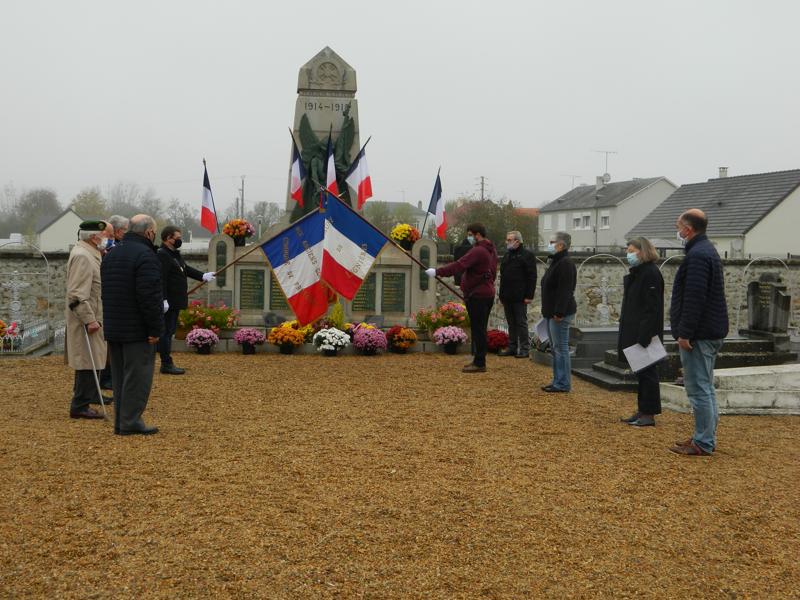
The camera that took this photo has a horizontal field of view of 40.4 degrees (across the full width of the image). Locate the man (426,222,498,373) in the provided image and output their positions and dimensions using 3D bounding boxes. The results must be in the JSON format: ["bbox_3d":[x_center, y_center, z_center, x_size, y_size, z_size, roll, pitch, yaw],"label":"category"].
[{"bbox_3d":[0.730,-0.030,12.900,0.840,1.770,0.520,1,3,1],"label":"man"}]

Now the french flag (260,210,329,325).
[{"bbox_3d":[-1.244,-0.389,13.050,0.920,1.400,0.220,1,3,0],"label":"french flag"}]

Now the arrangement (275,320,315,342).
[{"bbox_3d":[-1.496,0.438,15.480,0.540,0.330,0.450,0,3,-5],"label":"arrangement"}]

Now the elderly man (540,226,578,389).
[{"bbox_3d":[1.649,0.117,11.300,0.330,1.670,0.470,1,3,-11],"label":"elderly man"}]

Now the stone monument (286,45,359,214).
[{"bbox_3d":[-1.133,-2.469,16.300,1.060,2.600,0.850,1,3,2],"label":"stone monument"}]

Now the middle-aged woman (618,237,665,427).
[{"bbox_3d":[2.106,0.263,9.380,0.390,1.610,0.500,1,3,10],"label":"middle-aged woman"}]

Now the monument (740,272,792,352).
[{"bbox_3d":[4.184,0.117,12.400,0.220,0.860,1.020,1,3,-4],"label":"monument"}]

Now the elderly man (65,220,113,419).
[{"bbox_3d":[-2.704,0.159,9.400,0.400,1.690,0.500,0,3,-17],"label":"elderly man"}]

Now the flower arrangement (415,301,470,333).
[{"bbox_3d":[0.610,0.255,15.400,0.860,0.500,0.500,1,3,3],"label":"flower arrangement"}]

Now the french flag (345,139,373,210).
[{"bbox_3d":[-0.604,-1.826,15.800,0.420,1.050,0.280,1,3,6],"label":"french flag"}]

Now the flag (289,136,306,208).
[{"bbox_3d":[-1.491,-1.884,15.800,0.280,1.050,0.270,1,3,6],"label":"flag"}]

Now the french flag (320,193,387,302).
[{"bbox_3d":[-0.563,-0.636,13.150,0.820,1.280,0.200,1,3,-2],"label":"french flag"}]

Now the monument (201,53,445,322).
[{"bbox_3d":[-1.192,-1.771,16.600,3.400,4.270,1.400,0,3,-5],"label":"monument"}]

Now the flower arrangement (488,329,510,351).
[{"bbox_3d":[1.355,0.576,15.250,0.430,0.350,0.420,1,3,0],"label":"flower arrangement"}]

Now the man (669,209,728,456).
[{"bbox_3d":[2.233,0.238,8.035,0.420,1.780,0.530,2,3,20],"label":"man"}]

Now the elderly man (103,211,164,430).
[{"bbox_3d":[-2.058,0.184,8.420,0.340,1.694,0.520,-1,3,-39],"label":"elderly man"}]

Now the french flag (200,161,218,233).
[{"bbox_3d":[-2.832,-1.531,16.150,0.270,1.090,0.220,0,3,-5],"label":"french flag"}]

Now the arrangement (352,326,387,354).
[{"bbox_3d":[-0.420,0.578,15.120,0.480,0.380,0.470,0,3,-5],"label":"arrangement"}]

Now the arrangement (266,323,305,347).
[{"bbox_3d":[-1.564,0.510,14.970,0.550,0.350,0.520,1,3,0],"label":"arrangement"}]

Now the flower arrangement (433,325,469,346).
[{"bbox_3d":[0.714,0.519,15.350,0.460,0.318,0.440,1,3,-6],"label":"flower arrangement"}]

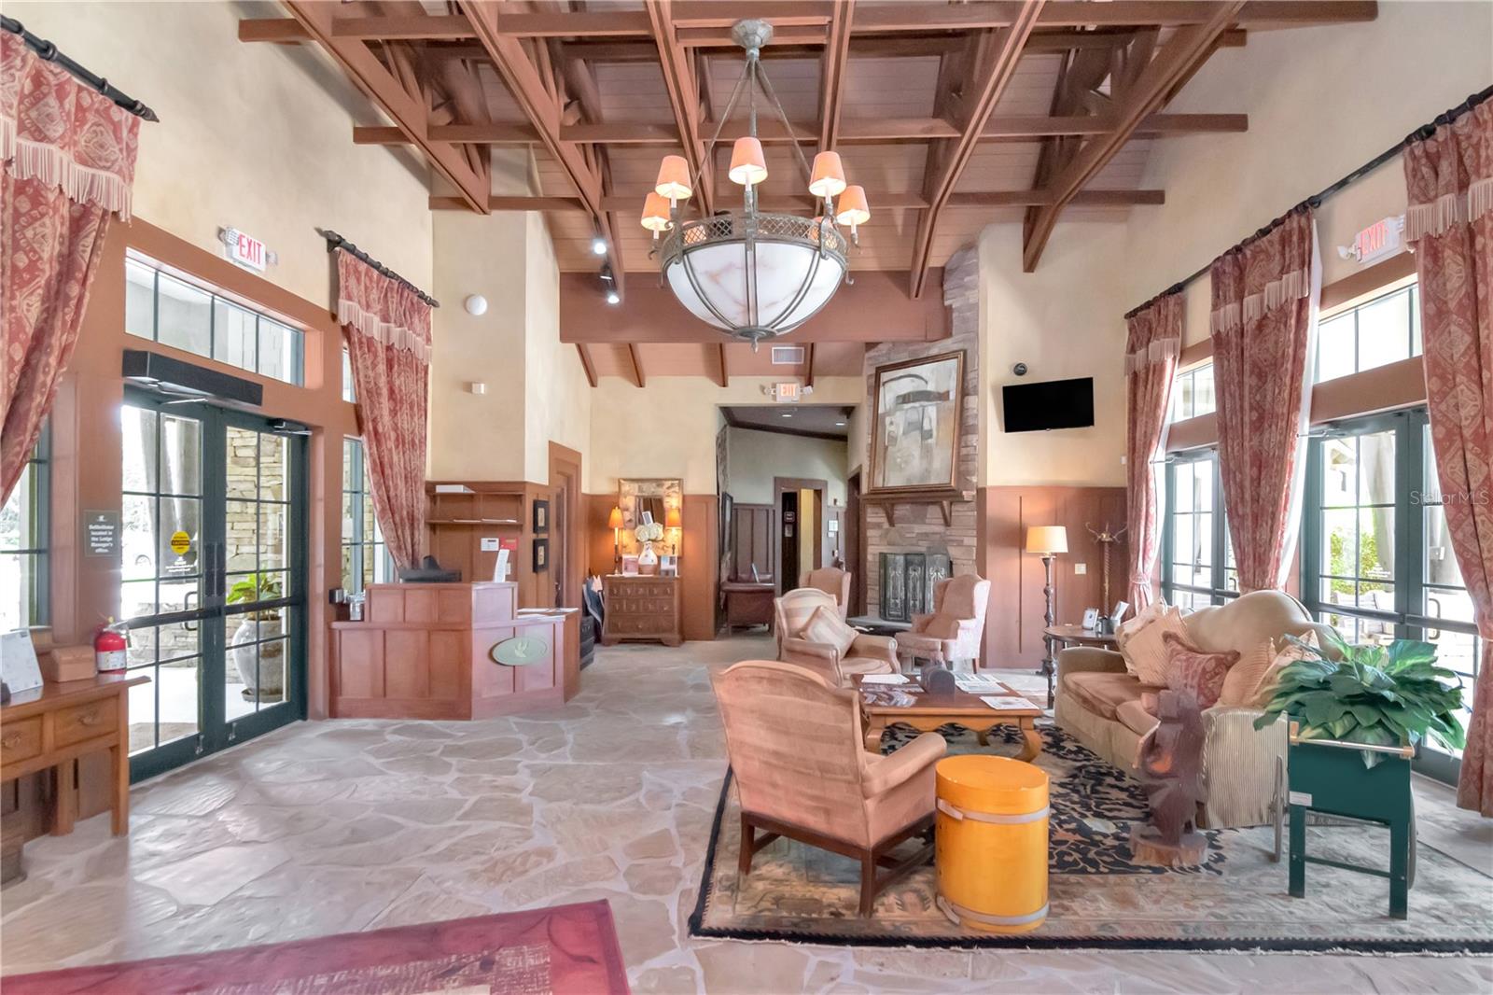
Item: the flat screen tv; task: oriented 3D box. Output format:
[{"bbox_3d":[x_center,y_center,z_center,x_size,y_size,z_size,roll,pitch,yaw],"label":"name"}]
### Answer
[{"bbox_3d":[3.267,-0.989,7.180,0.900,0.515,0.070,-1,5,28],"label":"flat screen tv"}]

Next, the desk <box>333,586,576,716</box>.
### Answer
[{"bbox_3d":[-2.540,1.300,5.970,1.870,1.120,0.950,0,-2,3],"label":"desk"}]

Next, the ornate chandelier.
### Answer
[{"bbox_3d":[0.046,-2.111,4.499,1.550,2.174,1.550,0,-2,0],"label":"ornate chandelier"}]

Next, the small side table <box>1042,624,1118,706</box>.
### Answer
[{"bbox_3d":[3.070,1.530,5.950,0.820,0.670,0.820,0,-2,3],"label":"small side table"}]

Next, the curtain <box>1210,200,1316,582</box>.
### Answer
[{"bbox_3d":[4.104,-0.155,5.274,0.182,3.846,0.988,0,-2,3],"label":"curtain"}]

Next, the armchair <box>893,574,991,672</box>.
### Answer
[{"bbox_3d":[2.082,1.369,7.144,0.790,1.056,0.745,2,-3,-34],"label":"armchair"}]

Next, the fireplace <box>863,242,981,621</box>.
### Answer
[{"bbox_3d":[2.265,-0.517,8.360,0.638,4.773,1.642,2,-3,-42],"label":"fireplace"}]

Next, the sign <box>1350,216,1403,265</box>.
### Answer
[{"bbox_3d":[4.053,-1.643,4.240,0.080,0.200,0.330,0,-2,3],"label":"sign"}]

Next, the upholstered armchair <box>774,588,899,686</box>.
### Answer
[{"bbox_3d":[0.800,1.350,5.850,0.780,1.020,0.820,1,-2,-39],"label":"upholstered armchair"}]

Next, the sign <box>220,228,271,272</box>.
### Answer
[{"bbox_3d":[-3.481,-1.732,4.621,0.106,0.198,0.471,0,-2,3],"label":"sign"}]

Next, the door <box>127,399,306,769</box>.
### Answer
[{"bbox_3d":[-3.745,0.583,4.740,0.100,2.430,1.620,0,-2,3],"label":"door"}]

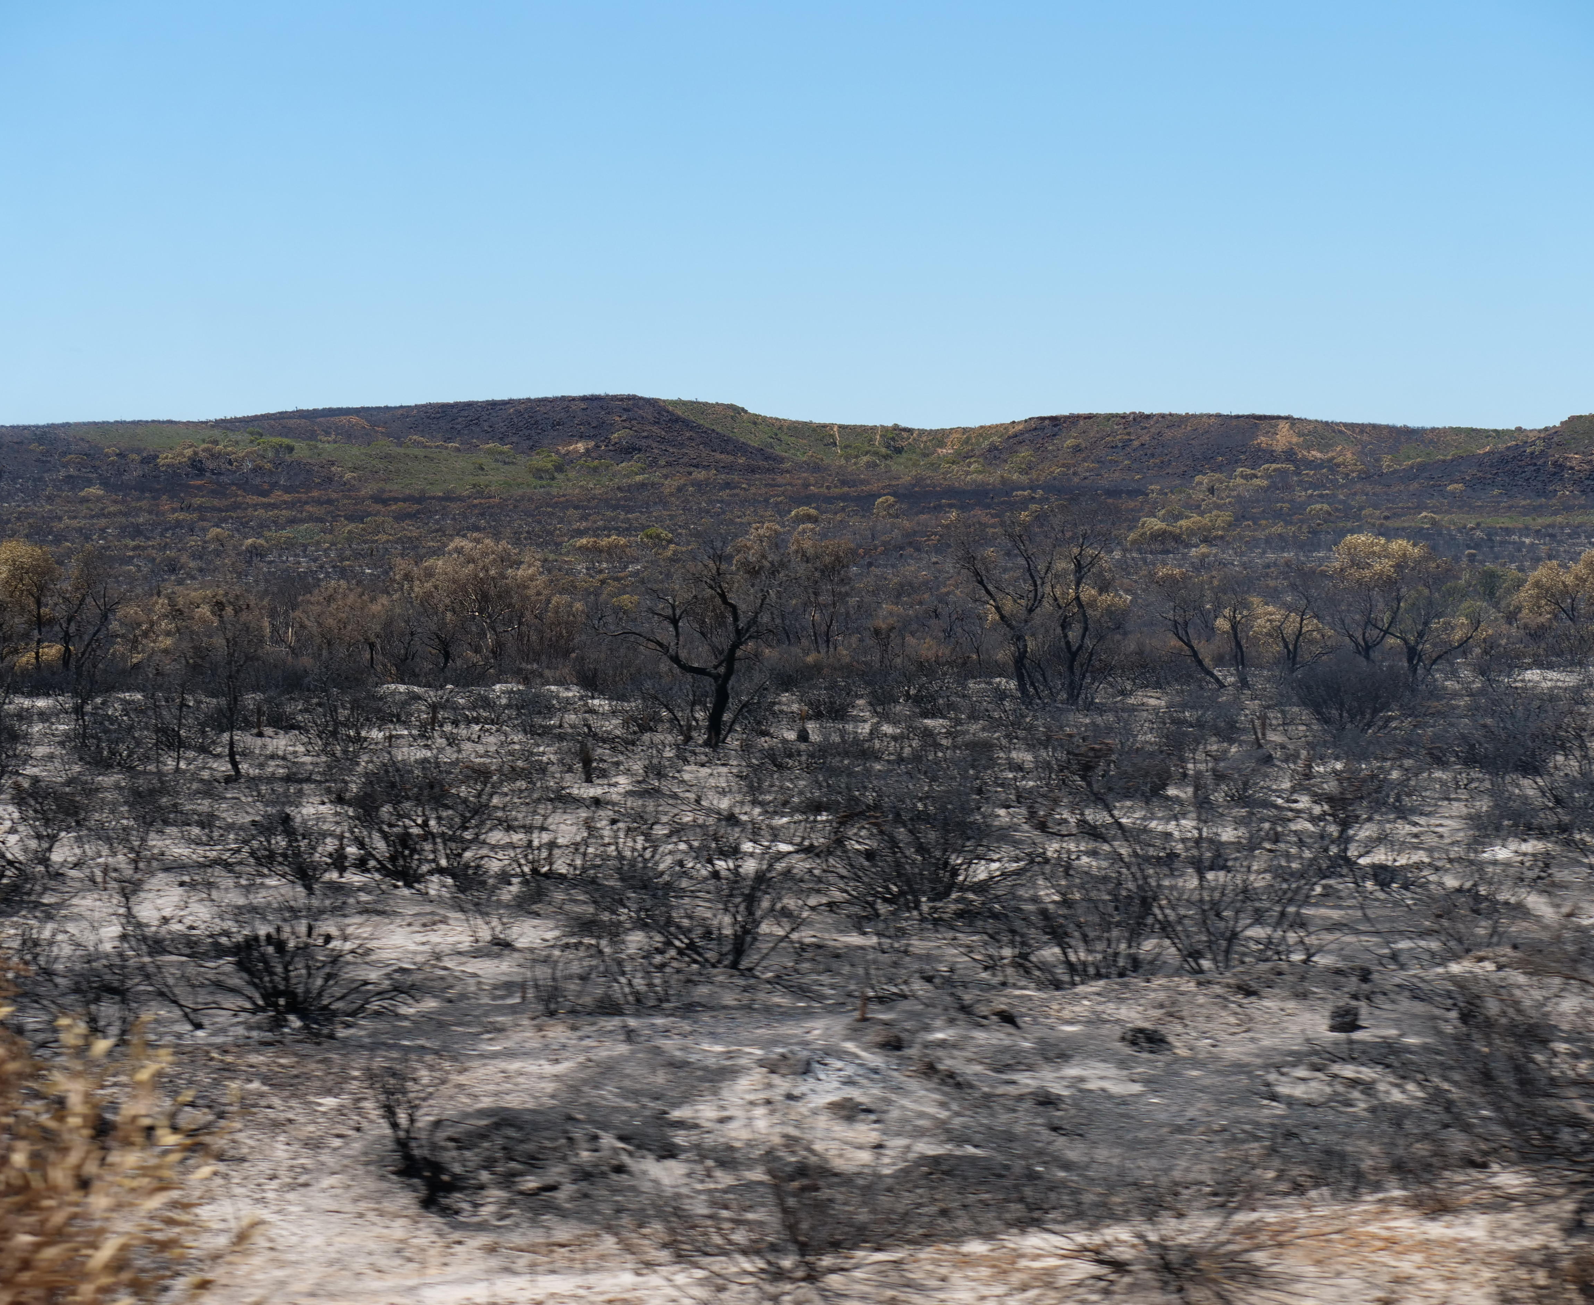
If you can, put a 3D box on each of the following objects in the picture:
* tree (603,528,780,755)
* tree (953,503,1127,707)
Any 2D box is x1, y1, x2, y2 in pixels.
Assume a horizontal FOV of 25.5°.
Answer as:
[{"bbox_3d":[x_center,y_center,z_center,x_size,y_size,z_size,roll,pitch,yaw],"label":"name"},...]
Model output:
[{"bbox_3d":[-1.544,-0.229,54.000,2.690,3.370,2.420,0,2,0],"label":"tree"},{"bbox_3d":[5.034,-0.973,73.000,3.560,4.190,3.020,0,2,0],"label":"tree"}]

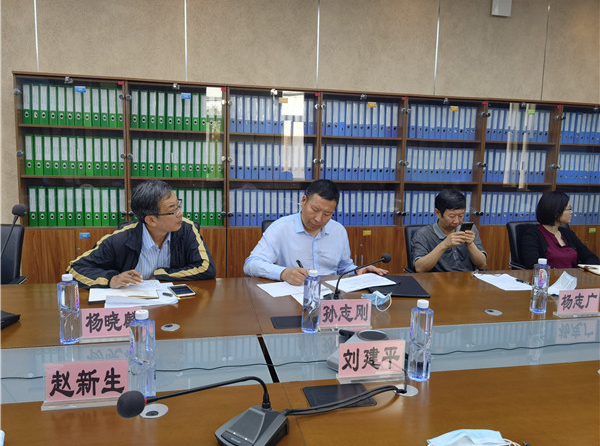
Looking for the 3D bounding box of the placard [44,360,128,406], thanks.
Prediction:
[{"bbox_3d":[-0.545,0.407,1.198,0.205,0.111,0.045,0,7,-12],"label":"placard"}]

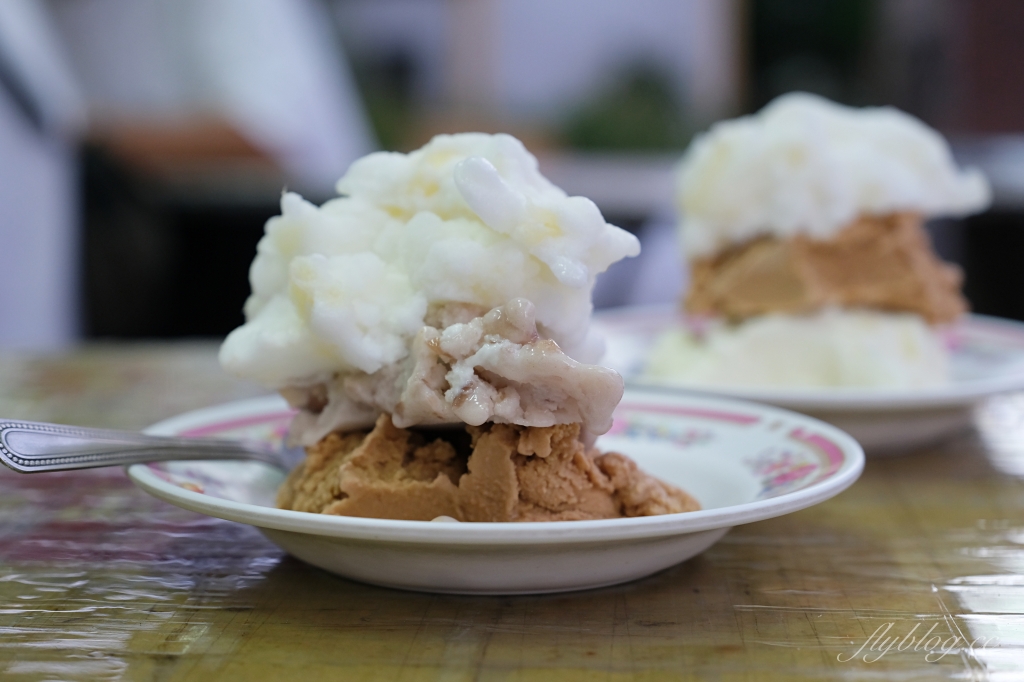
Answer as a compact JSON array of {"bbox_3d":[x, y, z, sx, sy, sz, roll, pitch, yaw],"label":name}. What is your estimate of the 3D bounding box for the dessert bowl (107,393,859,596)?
[{"bbox_3d":[-0.004,0.034,0.428,0.165,0.025,0.165,0,9,0],"label":"dessert bowl"}]

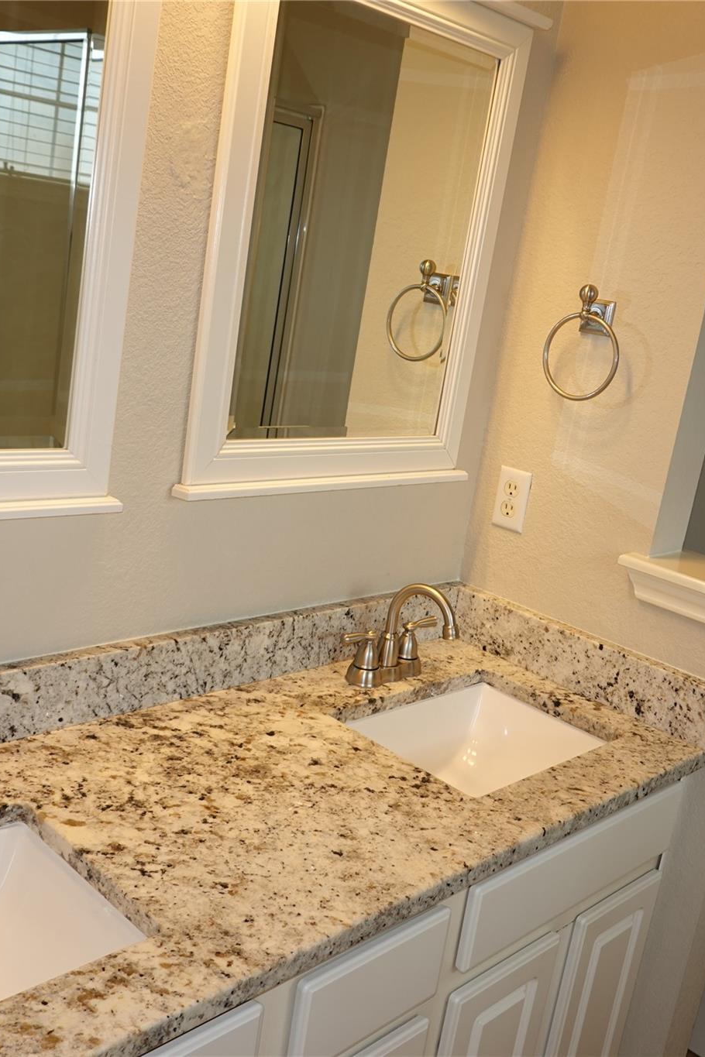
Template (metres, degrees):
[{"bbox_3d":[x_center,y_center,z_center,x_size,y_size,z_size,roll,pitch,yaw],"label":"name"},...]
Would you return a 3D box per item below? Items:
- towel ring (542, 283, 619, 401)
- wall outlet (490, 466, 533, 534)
[{"bbox_3d":[0.406,-0.320,1.829,0.062,0.195,0.151,-6,21,-45],"label":"towel ring"},{"bbox_3d":[0.301,-0.055,2.000,0.008,0.115,0.071,-6,21,-45],"label":"wall outlet"}]

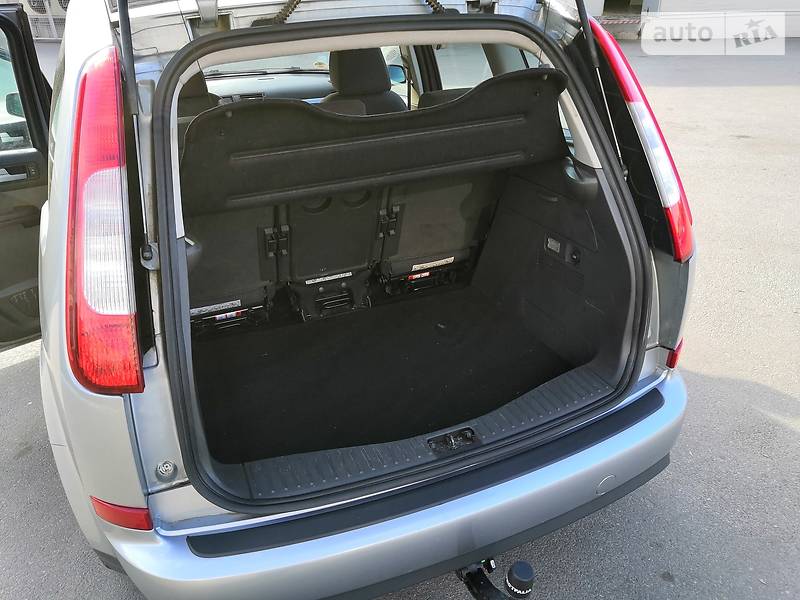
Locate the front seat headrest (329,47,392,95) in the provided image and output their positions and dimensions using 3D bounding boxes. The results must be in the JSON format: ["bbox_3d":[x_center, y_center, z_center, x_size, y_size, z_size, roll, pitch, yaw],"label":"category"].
[{"bbox_3d":[-0.182,-1.027,2.774,0.265,0.215,0.120,-13,38,-18],"label":"front seat headrest"}]

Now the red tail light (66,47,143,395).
[{"bbox_3d":[-0.595,-0.149,1.236,0.150,0.690,0.150,-6,-3,4],"label":"red tail light"}]

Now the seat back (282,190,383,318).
[{"bbox_3d":[-0.263,-0.271,2.349,0.400,0.640,0.140,-13,46,-18],"label":"seat back"}]

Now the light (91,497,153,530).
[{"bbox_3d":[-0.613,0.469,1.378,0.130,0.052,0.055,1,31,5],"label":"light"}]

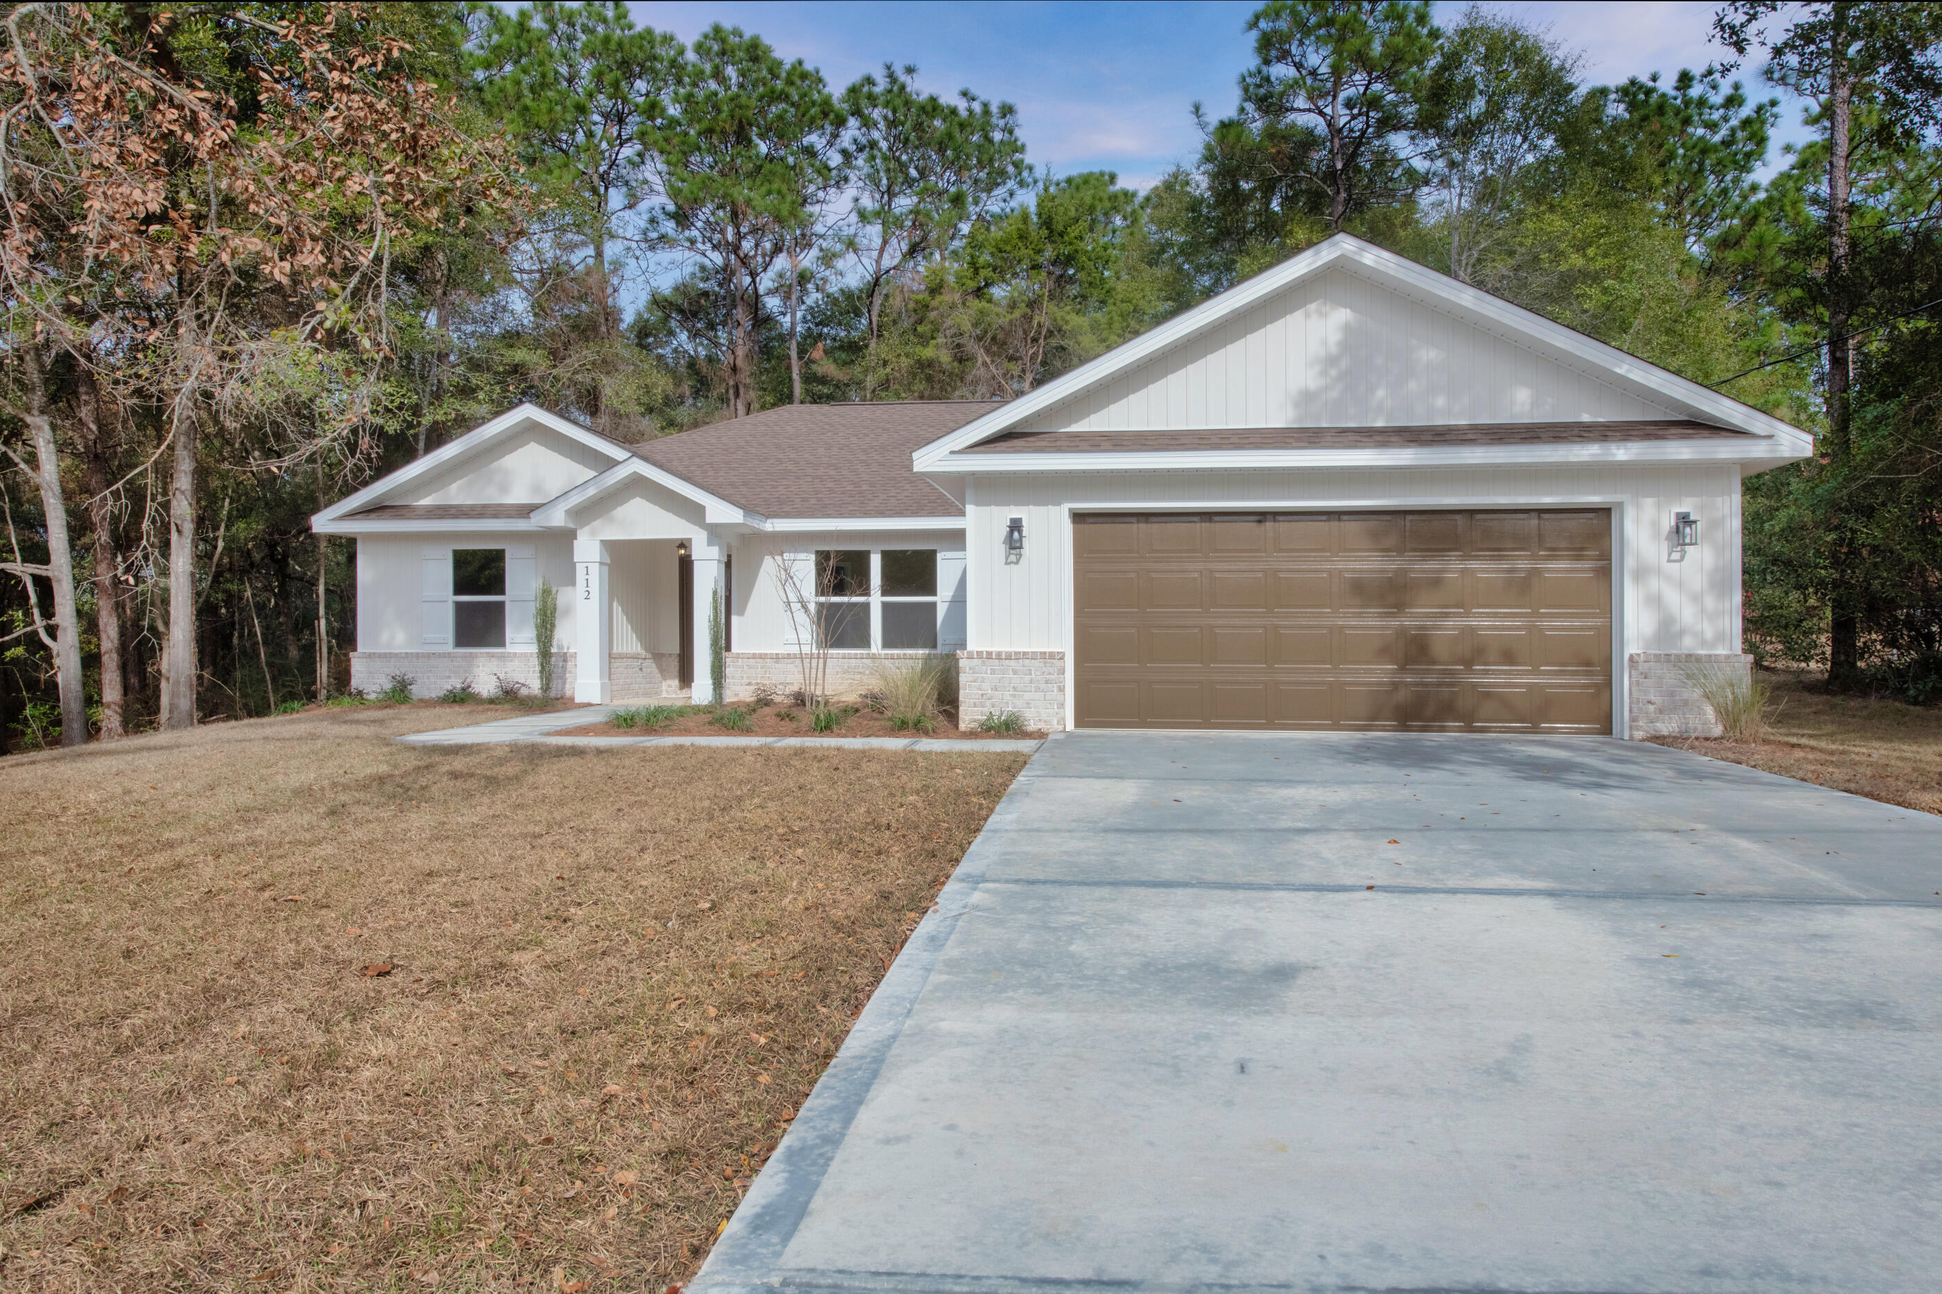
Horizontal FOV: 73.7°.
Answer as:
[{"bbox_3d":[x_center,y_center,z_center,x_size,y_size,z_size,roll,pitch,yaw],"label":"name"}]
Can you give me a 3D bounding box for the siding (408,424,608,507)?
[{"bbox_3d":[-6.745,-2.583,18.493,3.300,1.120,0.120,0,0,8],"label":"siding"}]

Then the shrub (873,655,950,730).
[{"bbox_3d":[-0.647,0.469,14.112,0.890,0.780,0.800,0,0,8],"label":"shrub"}]

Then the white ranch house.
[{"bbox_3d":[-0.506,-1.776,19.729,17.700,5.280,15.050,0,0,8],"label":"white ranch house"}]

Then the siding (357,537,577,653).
[{"bbox_3d":[-7.075,-0.794,18.529,3.692,1.700,0.120,0,0,8],"label":"siding"}]

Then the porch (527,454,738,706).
[{"bbox_3d":[-4.362,-0.864,18.581,2.970,3.340,2.350,0,0,8],"label":"porch"}]

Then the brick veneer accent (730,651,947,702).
[{"bbox_3d":[-1.709,0.444,18.342,3.600,0.740,0.180,0,0,8],"label":"brick veneer accent"}]

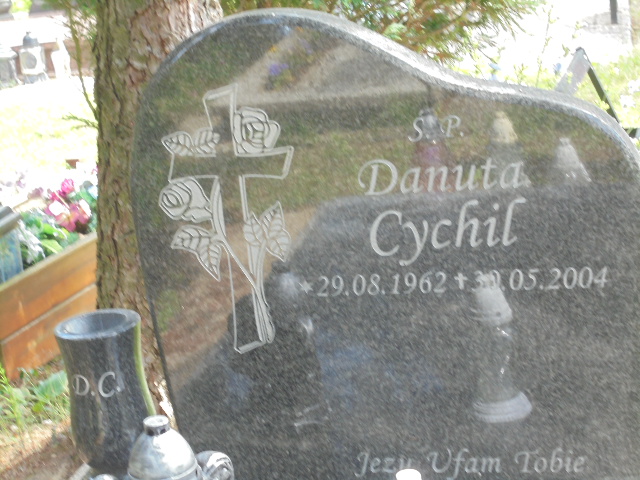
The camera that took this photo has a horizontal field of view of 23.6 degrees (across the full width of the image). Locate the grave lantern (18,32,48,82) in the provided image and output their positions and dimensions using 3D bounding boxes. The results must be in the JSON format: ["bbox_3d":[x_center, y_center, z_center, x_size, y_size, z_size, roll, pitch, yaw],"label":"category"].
[{"bbox_3d":[-1.643,-1.044,8.800,0.135,0.295,0.135,-5,17,3],"label":"grave lantern"}]

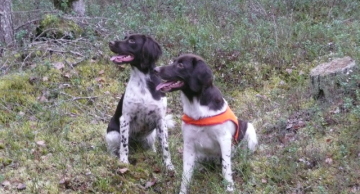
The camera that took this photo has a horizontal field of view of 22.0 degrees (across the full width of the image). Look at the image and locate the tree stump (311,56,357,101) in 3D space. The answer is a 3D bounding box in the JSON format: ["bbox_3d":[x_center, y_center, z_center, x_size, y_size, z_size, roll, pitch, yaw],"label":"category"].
[{"bbox_3d":[1.090,-0.147,6.625,0.320,0.260,0.320,0,12,0],"label":"tree stump"}]

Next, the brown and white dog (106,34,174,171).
[{"bbox_3d":[-0.195,-0.022,5.065,0.360,0.690,0.600,-4,13,-18],"label":"brown and white dog"}]

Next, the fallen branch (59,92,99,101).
[{"bbox_3d":[-0.700,-0.003,6.483,0.280,0.040,0.080,0,12,0],"label":"fallen branch"}]

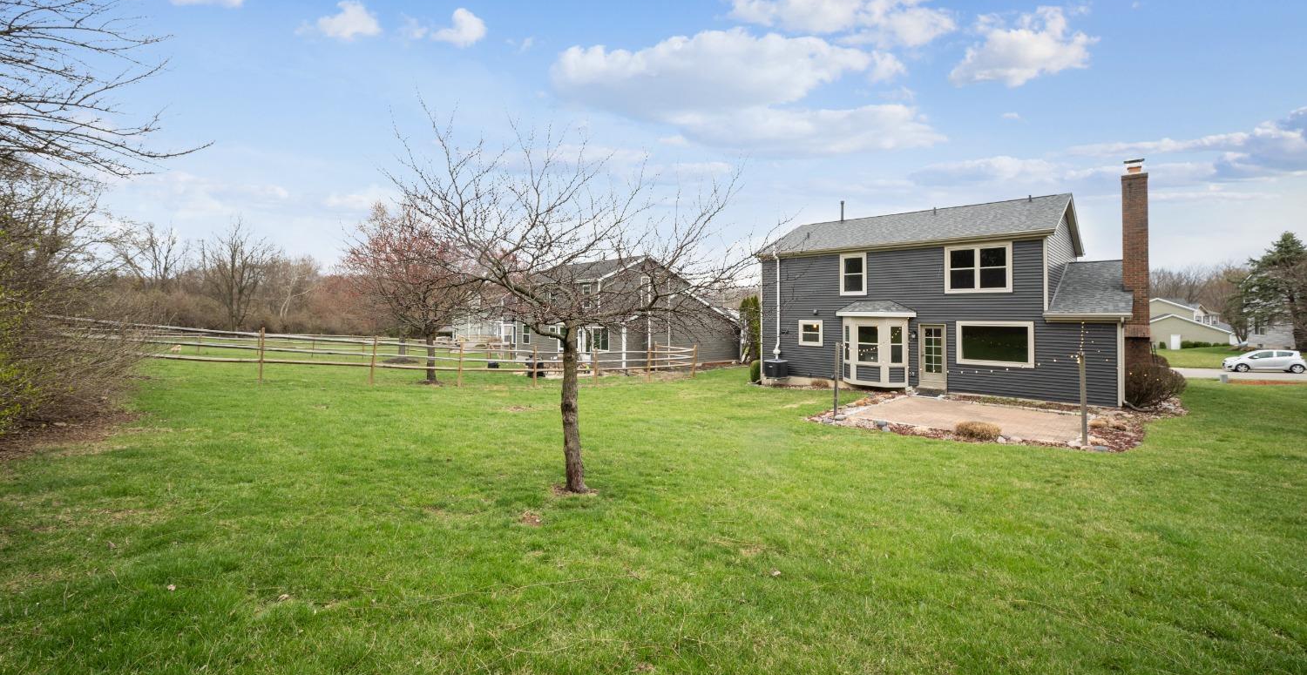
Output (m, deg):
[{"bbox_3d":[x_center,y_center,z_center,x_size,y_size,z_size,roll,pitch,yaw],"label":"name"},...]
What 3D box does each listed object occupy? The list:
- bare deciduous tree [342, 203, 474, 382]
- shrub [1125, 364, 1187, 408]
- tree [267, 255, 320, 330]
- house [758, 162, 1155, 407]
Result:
[{"bbox_3d":[-8.755,-1.655,18.500,4.800,6.500,4.800,-2,3,-25],"label":"bare deciduous tree"},{"bbox_3d":[15.050,1.440,15.280,1.400,1.290,1.550,3,4,44],"label":"shrub"},{"bbox_3d":[-38.199,-5.049,54.000,5.000,8.000,5.000,-2,4,-35],"label":"tree"},{"bbox_3d":[12.406,-1.943,21.968,13.016,7.654,9.652,3,4,44],"label":"house"}]

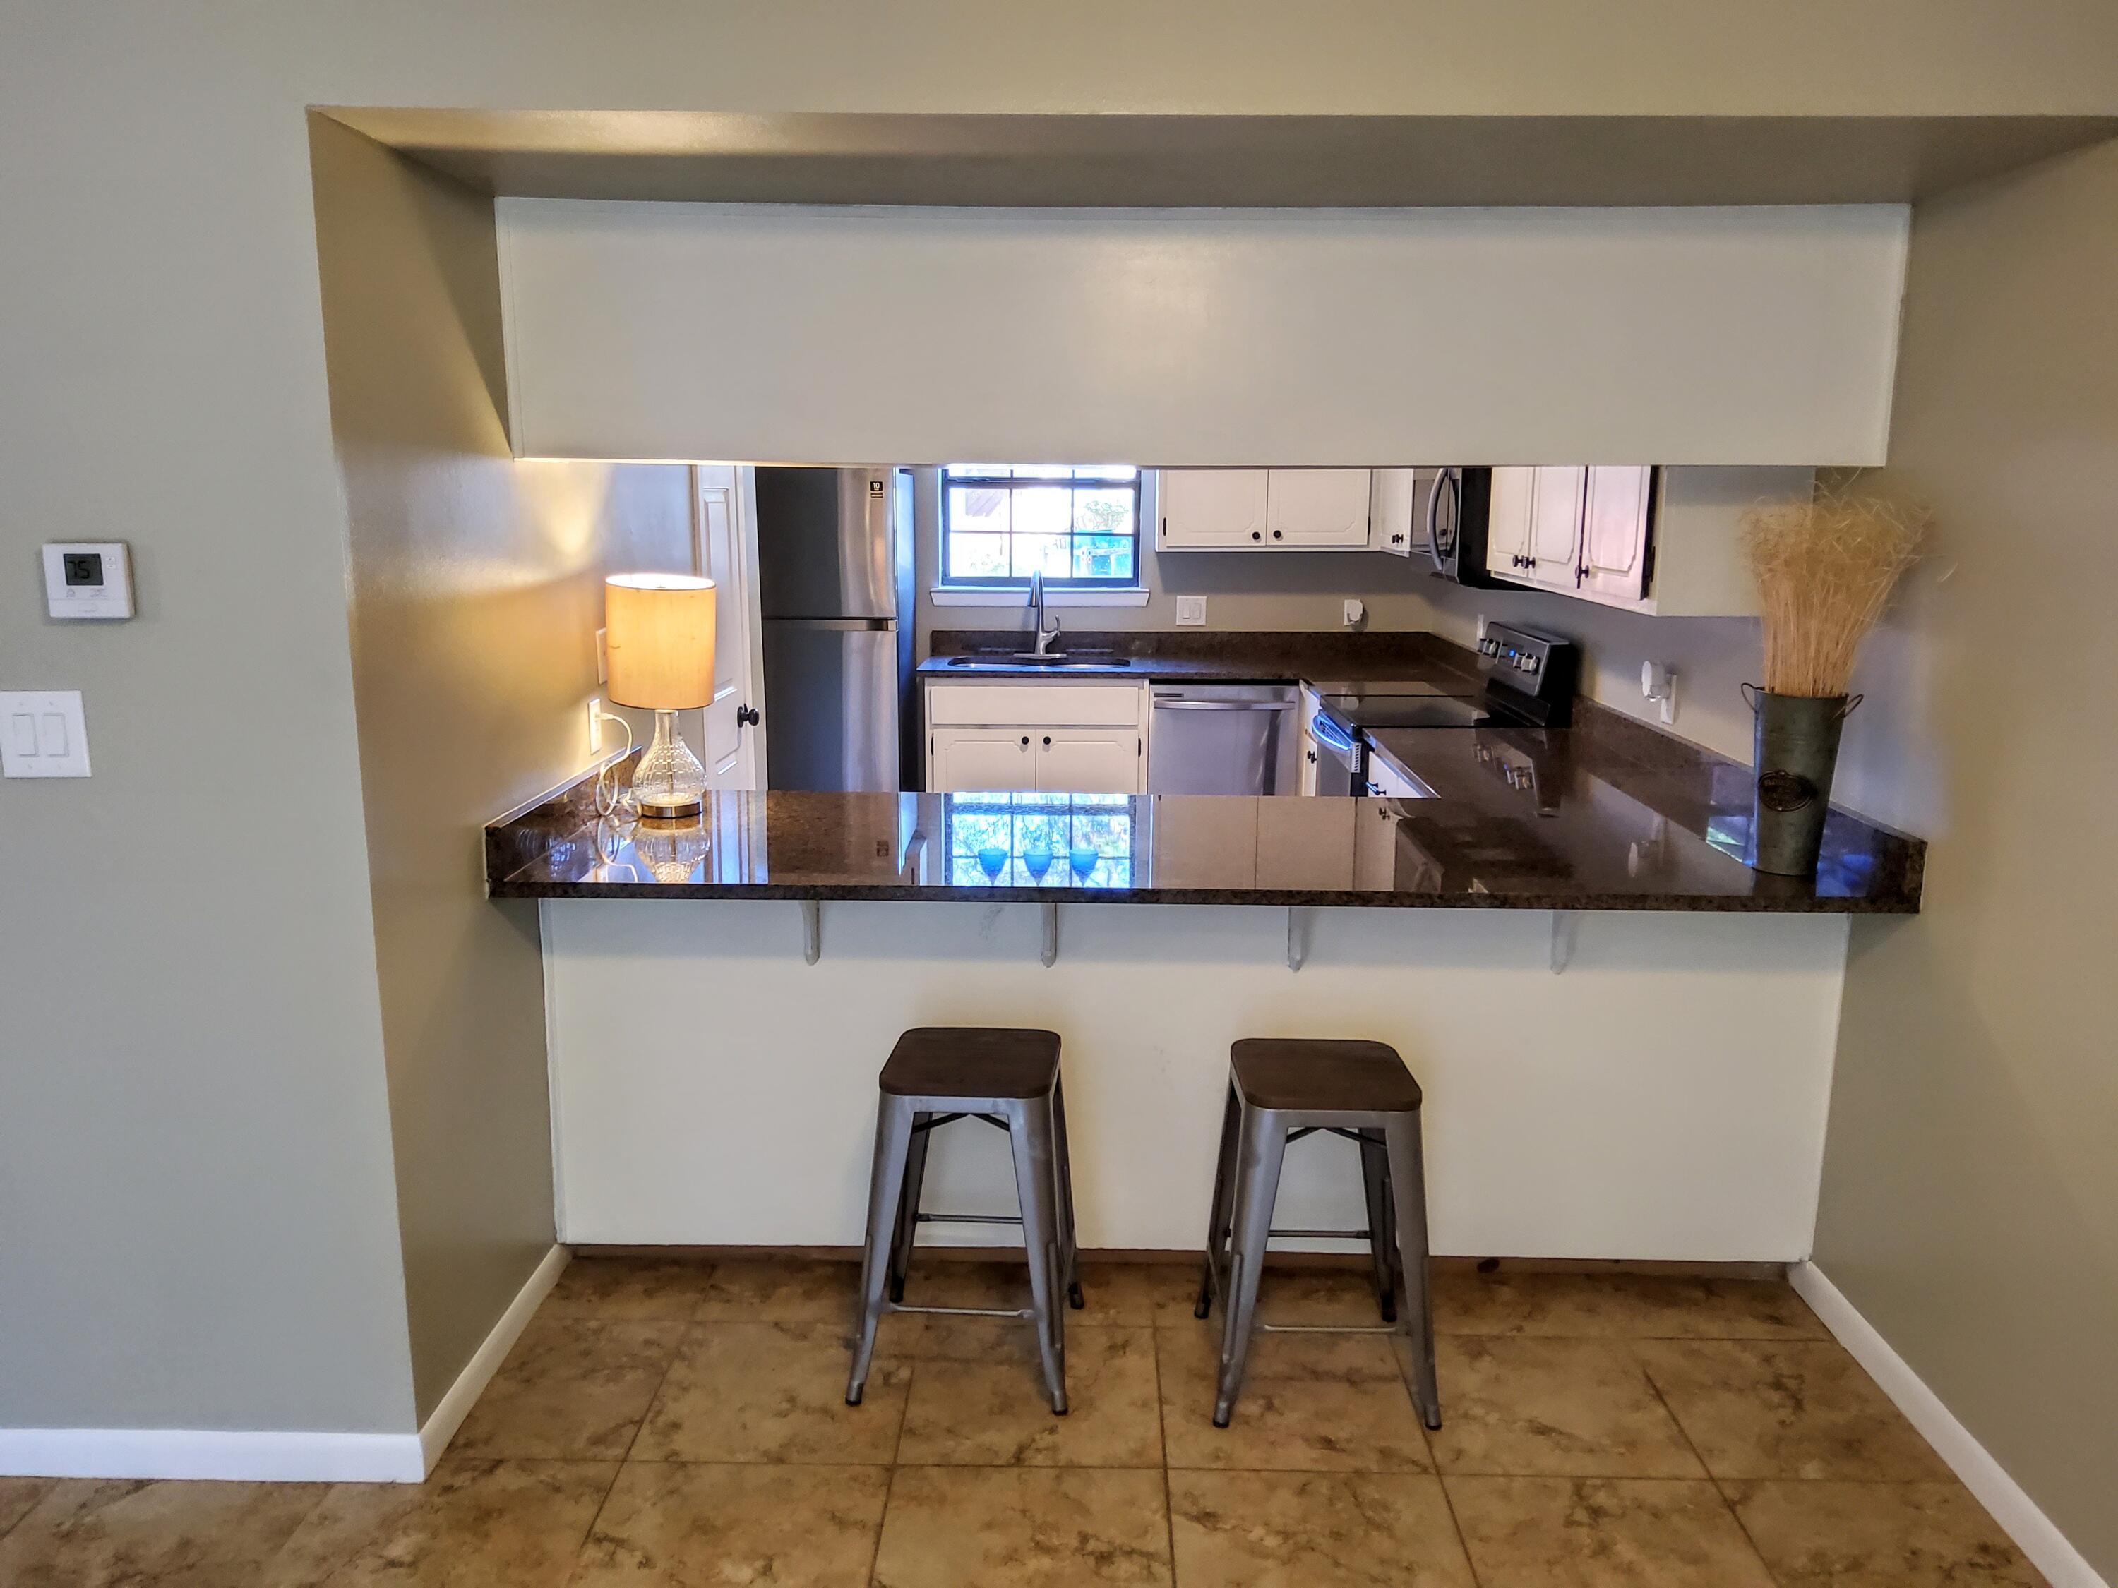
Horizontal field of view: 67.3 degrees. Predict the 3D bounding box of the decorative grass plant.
[{"bbox_3d":[1.401,-0.370,2.931,0.310,0.390,0.270,1,11,1],"label":"decorative grass plant"}]

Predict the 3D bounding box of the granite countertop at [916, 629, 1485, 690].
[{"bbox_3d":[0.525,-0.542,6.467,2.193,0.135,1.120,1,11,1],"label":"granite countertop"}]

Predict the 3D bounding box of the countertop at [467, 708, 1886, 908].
[{"bbox_3d":[0.291,-0.054,3.979,2.710,0.135,1.980,1,12,1],"label":"countertop"}]

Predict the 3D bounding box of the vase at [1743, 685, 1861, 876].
[{"bbox_3d":[1.462,-0.025,3.167,0.215,0.362,0.168,9,14,35],"label":"vase"}]

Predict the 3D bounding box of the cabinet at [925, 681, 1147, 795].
[{"bbox_3d":[-0.081,-0.098,6.811,0.910,0.880,0.610,1,11,1],"label":"cabinet"}]

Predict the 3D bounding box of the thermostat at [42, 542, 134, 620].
[{"bbox_3d":[-1.458,-0.320,2.395,0.122,0.110,0.025,1,12,1],"label":"thermostat"}]

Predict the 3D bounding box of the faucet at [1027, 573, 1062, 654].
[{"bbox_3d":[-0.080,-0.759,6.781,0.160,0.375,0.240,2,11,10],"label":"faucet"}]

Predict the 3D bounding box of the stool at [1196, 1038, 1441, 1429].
[{"bbox_3d":[0.484,0.807,2.985,0.405,0.612,0.405,1,12,1],"label":"stool"}]

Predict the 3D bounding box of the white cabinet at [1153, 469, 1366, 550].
[{"bbox_3d":[0.859,-1.407,6.703,0.890,0.760,0.320,1,11,1],"label":"white cabinet"}]

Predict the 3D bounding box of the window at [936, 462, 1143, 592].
[{"bbox_3d":[-0.074,-1.358,6.927,0.880,0.920,0.100,1,11,1],"label":"window"}]

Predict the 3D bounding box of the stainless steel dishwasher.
[{"bbox_3d":[0.679,-0.085,6.781,0.605,0.860,0.610,1,11,1],"label":"stainless steel dishwasher"}]

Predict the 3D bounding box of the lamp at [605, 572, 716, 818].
[{"bbox_3d":[-0.883,-0.210,3.564,0.236,0.528,0.236,1,12,1],"label":"lamp"}]

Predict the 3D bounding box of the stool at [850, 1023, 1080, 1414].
[{"bbox_3d":[-0.163,0.793,3.030,0.405,0.612,0.405,1,12,5],"label":"stool"}]

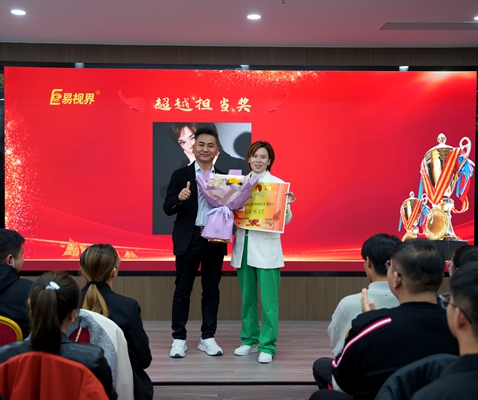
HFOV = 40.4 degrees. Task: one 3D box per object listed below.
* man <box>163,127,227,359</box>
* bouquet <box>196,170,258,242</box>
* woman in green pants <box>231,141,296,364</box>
[{"bbox_3d":[-0.335,0.313,5.007,0.480,1.746,0.400,0,2,-7],"label":"man"},{"bbox_3d":[-0.092,0.048,4.767,0.430,0.500,0.280,4,5,-5],"label":"bouquet"},{"bbox_3d":[0.185,0.373,4.919,0.460,1.636,0.410,1,2,11],"label":"woman in green pants"}]

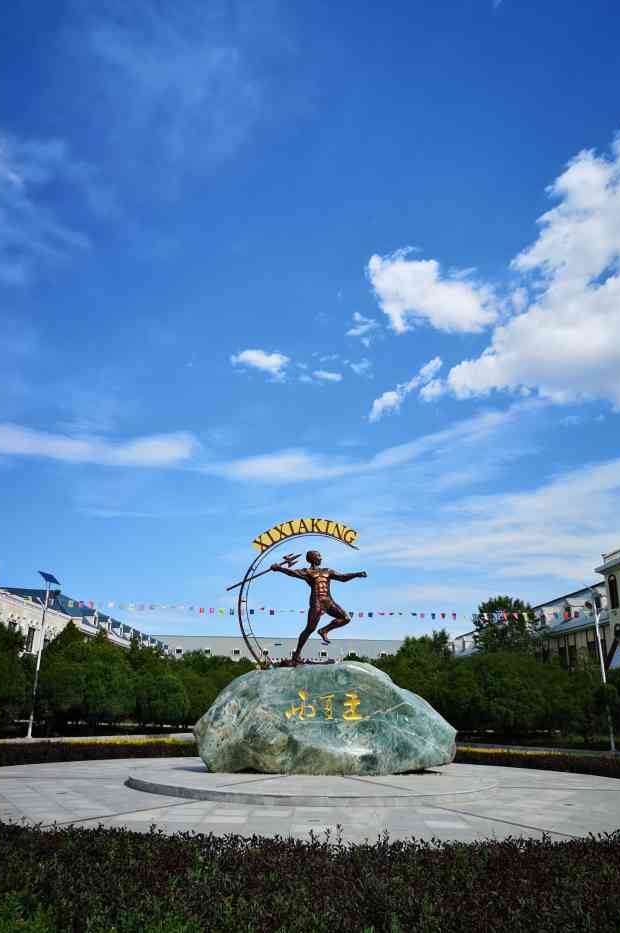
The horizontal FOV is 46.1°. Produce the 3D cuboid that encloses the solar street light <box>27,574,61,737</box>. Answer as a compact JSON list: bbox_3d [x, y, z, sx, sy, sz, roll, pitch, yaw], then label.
[{"bbox_3d":[-12.327,8.383,32.948,1.100,7.300,1.300,1,-18,0],"label":"solar street light"}]

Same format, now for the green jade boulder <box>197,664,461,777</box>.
[{"bbox_3d":[0.379,5.841,17.031,5.800,2.400,2.700,1,-18,0],"label":"green jade boulder"}]

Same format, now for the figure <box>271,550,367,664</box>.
[{"bbox_3d":[0.199,3.440,17.711,2.280,2.680,1.000,4,-18,-9],"label":"figure"}]

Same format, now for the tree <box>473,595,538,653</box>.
[{"bbox_3d":[12.591,12.600,46.469,4.500,8.690,4.500,1,-18,0],"label":"tree"}]

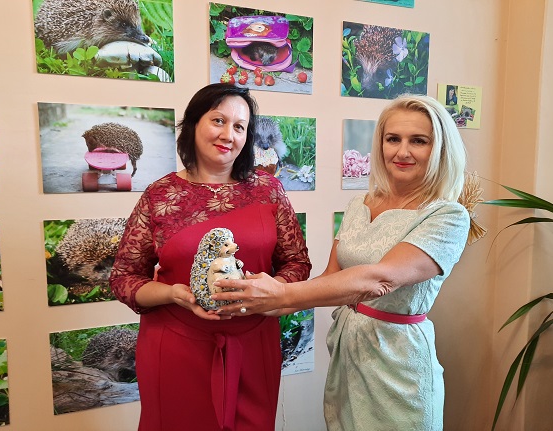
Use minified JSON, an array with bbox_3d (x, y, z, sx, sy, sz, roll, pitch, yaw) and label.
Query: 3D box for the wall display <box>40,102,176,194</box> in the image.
[{"bbox_3d":[-0.586,-0.234,1.482,0.444,0.303,0.016,-2,7,-19],"label":"wall display"}]

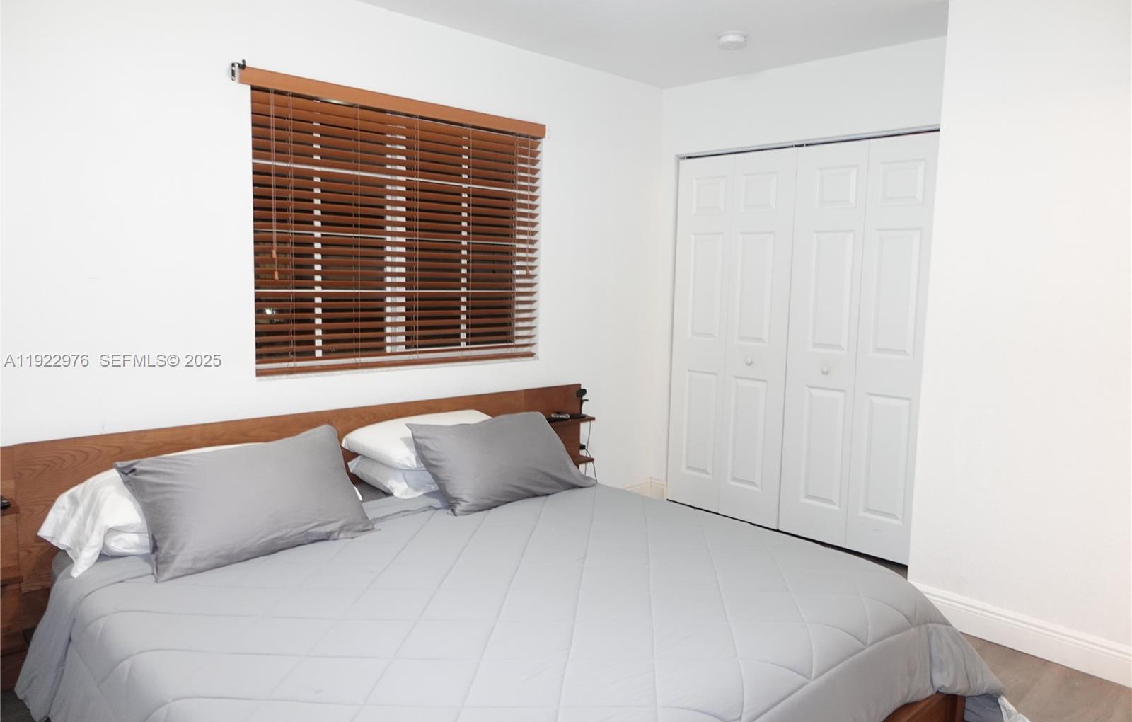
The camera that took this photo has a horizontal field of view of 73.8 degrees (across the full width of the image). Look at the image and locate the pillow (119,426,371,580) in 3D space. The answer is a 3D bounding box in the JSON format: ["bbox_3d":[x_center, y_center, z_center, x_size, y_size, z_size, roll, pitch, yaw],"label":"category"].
[{"bbox_3d":[-1.015,0.439,2.456,0.700,0.170,0.450,-4,52,-42],"label":"pillow"}]

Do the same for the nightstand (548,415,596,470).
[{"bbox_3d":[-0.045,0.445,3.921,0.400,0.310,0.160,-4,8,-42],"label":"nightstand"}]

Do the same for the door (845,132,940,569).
[{"bbox_3d":[1.568,-0.043,3.597,0.362,2.000,0.037,7,8,42],"label":"door"}]

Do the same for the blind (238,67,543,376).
[{"bbox_3d":[-0.668,-0.546,3.347,1.460,1.160,0.130,-4,8,-42],"label":"blind"}]

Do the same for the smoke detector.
[{"bbox_3d":[0.751,-1.444,3.408,0.135,0.045,0.135,1,6,0],"label":"smoke detector"}]

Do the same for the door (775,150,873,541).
[{"bbox_3d":[1.302,-0.077,3.833,0.367,2.000,0.037,7,8,42],"label":"door"}]

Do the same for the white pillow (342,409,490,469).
[{"bbox_3d":[-0.509,0.320,3.200,0.700,0.160,0.460,-4,8,-42],"label":"white pillow"}]

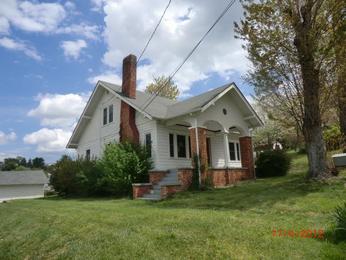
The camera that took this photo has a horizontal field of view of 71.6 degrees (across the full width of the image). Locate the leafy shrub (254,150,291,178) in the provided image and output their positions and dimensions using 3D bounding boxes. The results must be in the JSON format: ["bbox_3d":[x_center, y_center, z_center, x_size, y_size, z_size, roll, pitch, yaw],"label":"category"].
[{"bbox_3d":[7.078,2.442,17.199,2.550,2.000,2.380,8,-15,-41],"label":"leafy shrub"}]

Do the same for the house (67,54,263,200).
[{"bbox_3d":[-0.933,0.429,19.153,10.710,8.580,15.260,8,-15,-41],"label":"house"}]

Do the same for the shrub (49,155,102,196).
[{"bbox_3d":[-7.188,3.461,17.731,2.890,2.890,3.400,8,-15,-41],"label":"shrub"}]

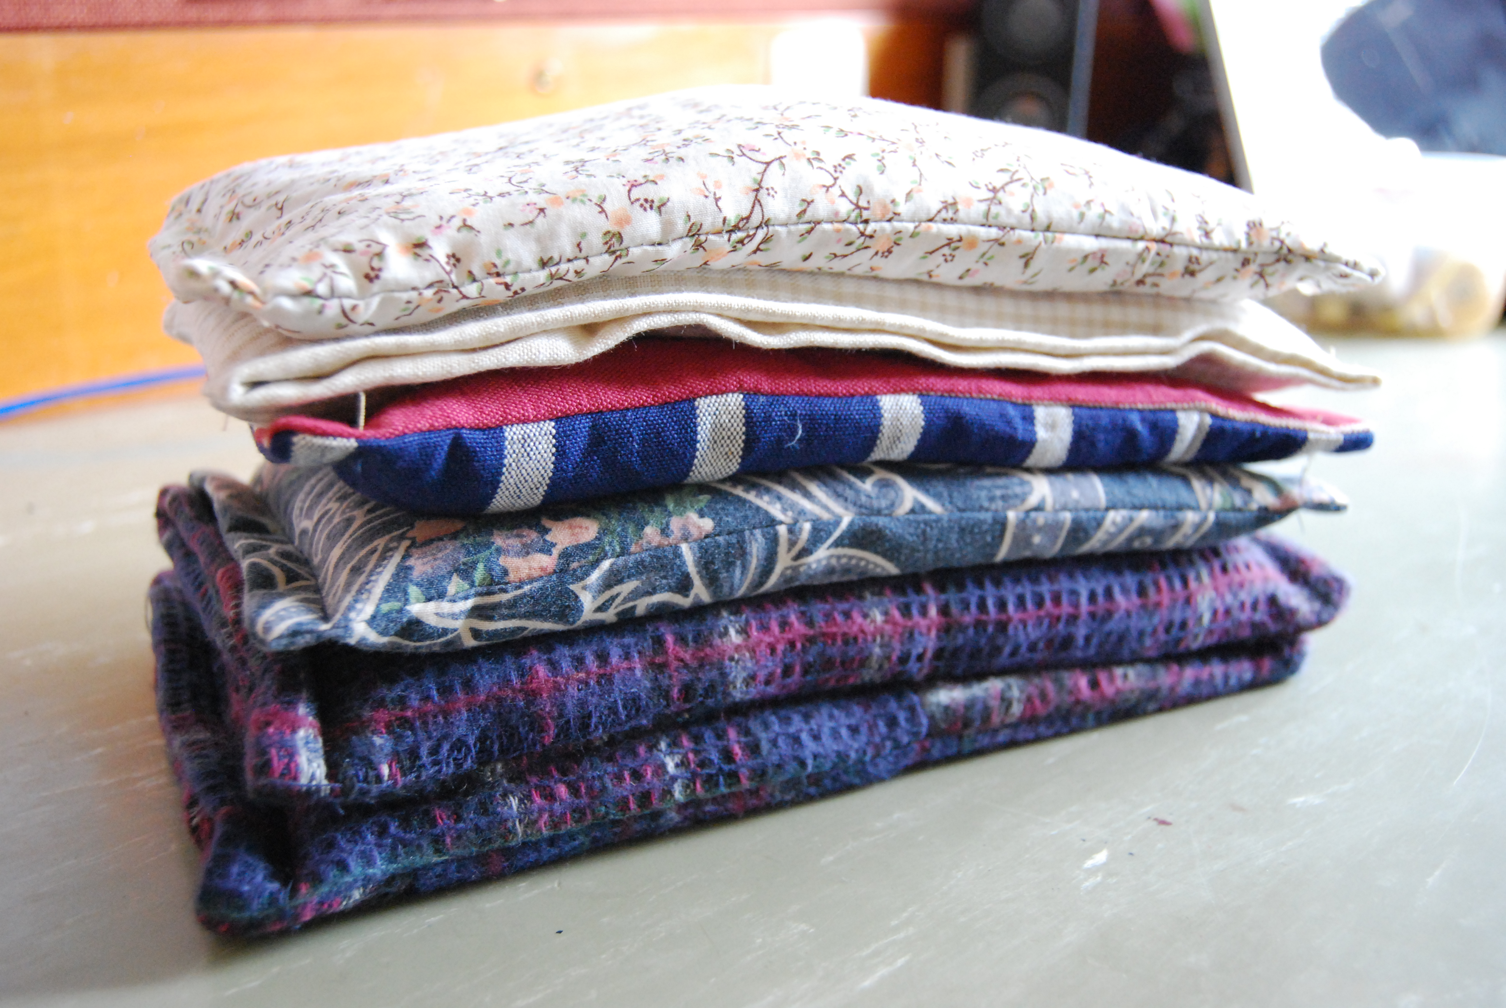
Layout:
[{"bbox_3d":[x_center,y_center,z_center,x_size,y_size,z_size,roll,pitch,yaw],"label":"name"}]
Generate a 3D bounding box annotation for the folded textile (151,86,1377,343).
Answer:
[{"bbox_3d":[-0.001,-0.082,0.384,0.268,0.040,0.126,-6,22,-16],"label":"folded textile"}]

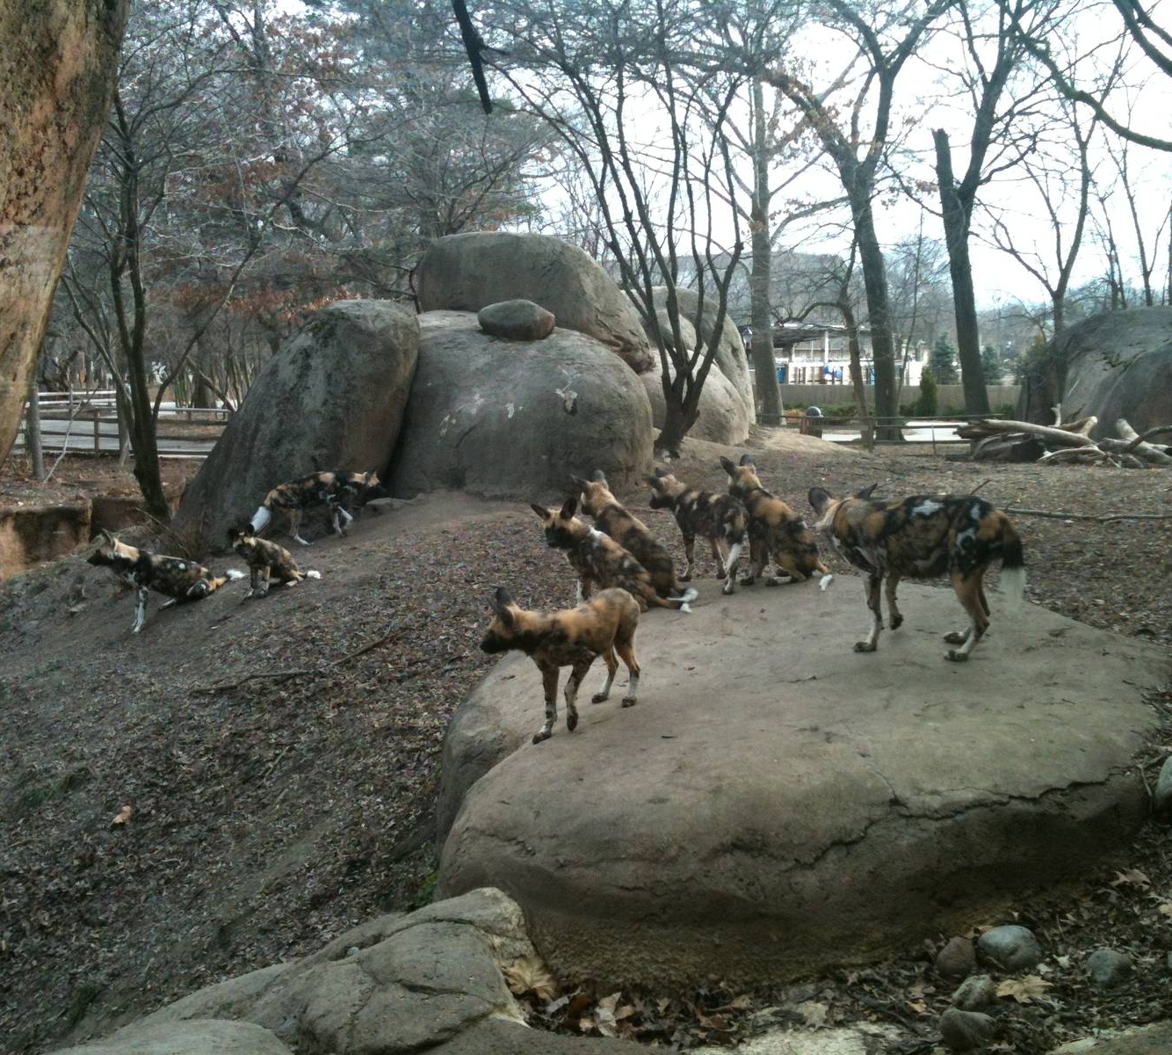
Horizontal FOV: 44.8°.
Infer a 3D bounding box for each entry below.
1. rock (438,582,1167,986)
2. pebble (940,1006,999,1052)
[{"bbox_3d":[1.000,0.816,6.228,2.850,0.580,4.300,2,7,17],"label":"rock"},{"bbox_3d":[1.080,1.411,4.000,0.154,0.092,0.140,0,6,0],"label":"pebble"}]

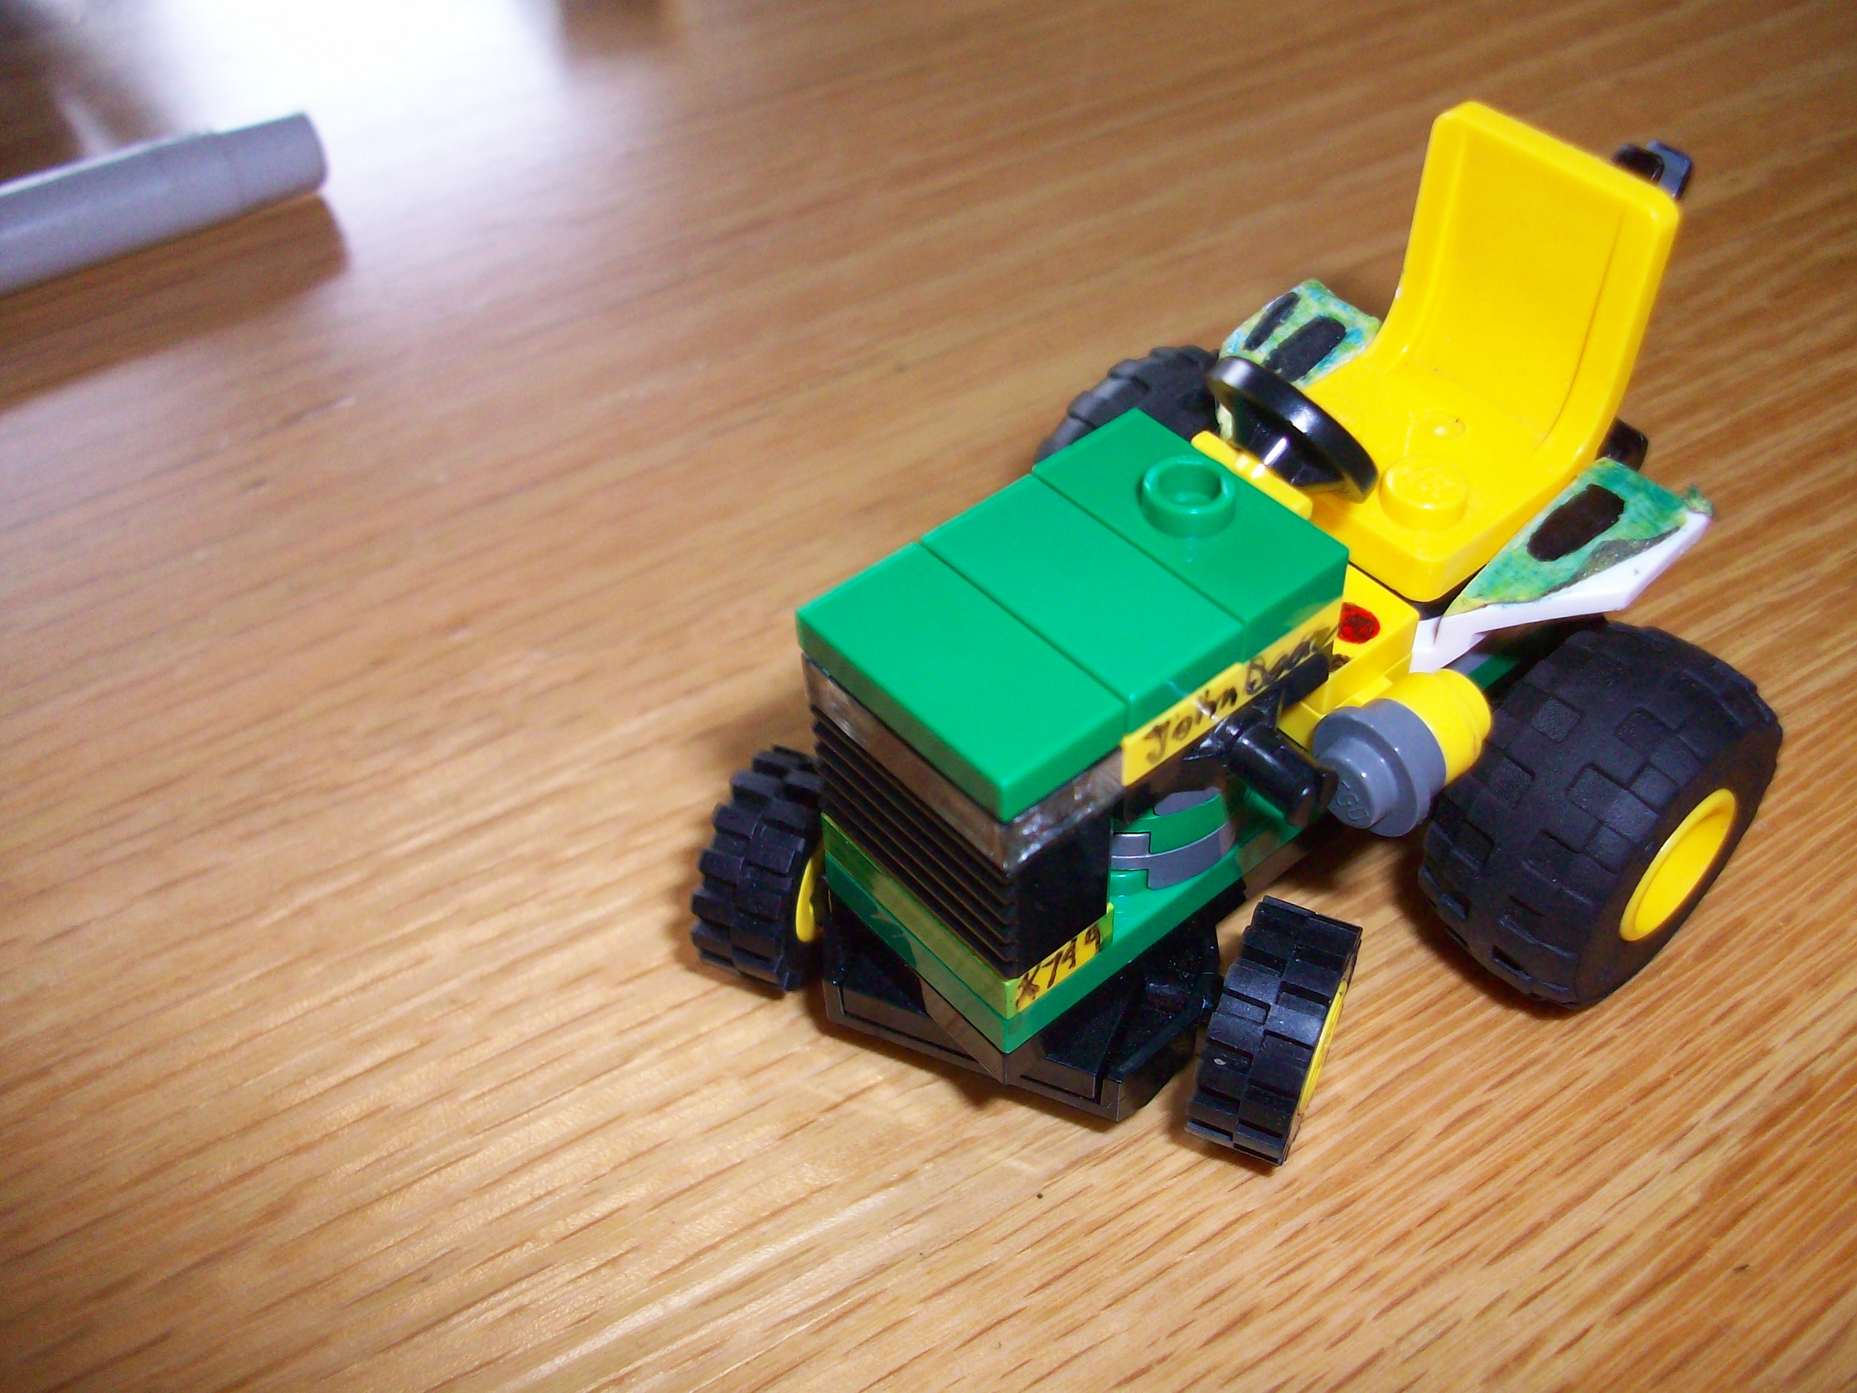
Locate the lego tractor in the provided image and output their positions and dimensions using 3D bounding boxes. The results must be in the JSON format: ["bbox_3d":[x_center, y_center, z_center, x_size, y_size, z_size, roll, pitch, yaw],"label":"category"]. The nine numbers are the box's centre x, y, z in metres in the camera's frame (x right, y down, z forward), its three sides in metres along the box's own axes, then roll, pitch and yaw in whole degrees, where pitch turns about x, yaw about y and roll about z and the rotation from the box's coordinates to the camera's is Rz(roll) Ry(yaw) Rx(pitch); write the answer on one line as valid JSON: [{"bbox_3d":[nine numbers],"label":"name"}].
[{"bbox_3d":[0.018,-0.004,0.108,0.064,0.046,0.049,-33,53,-25],"label":"lego tractor"}]

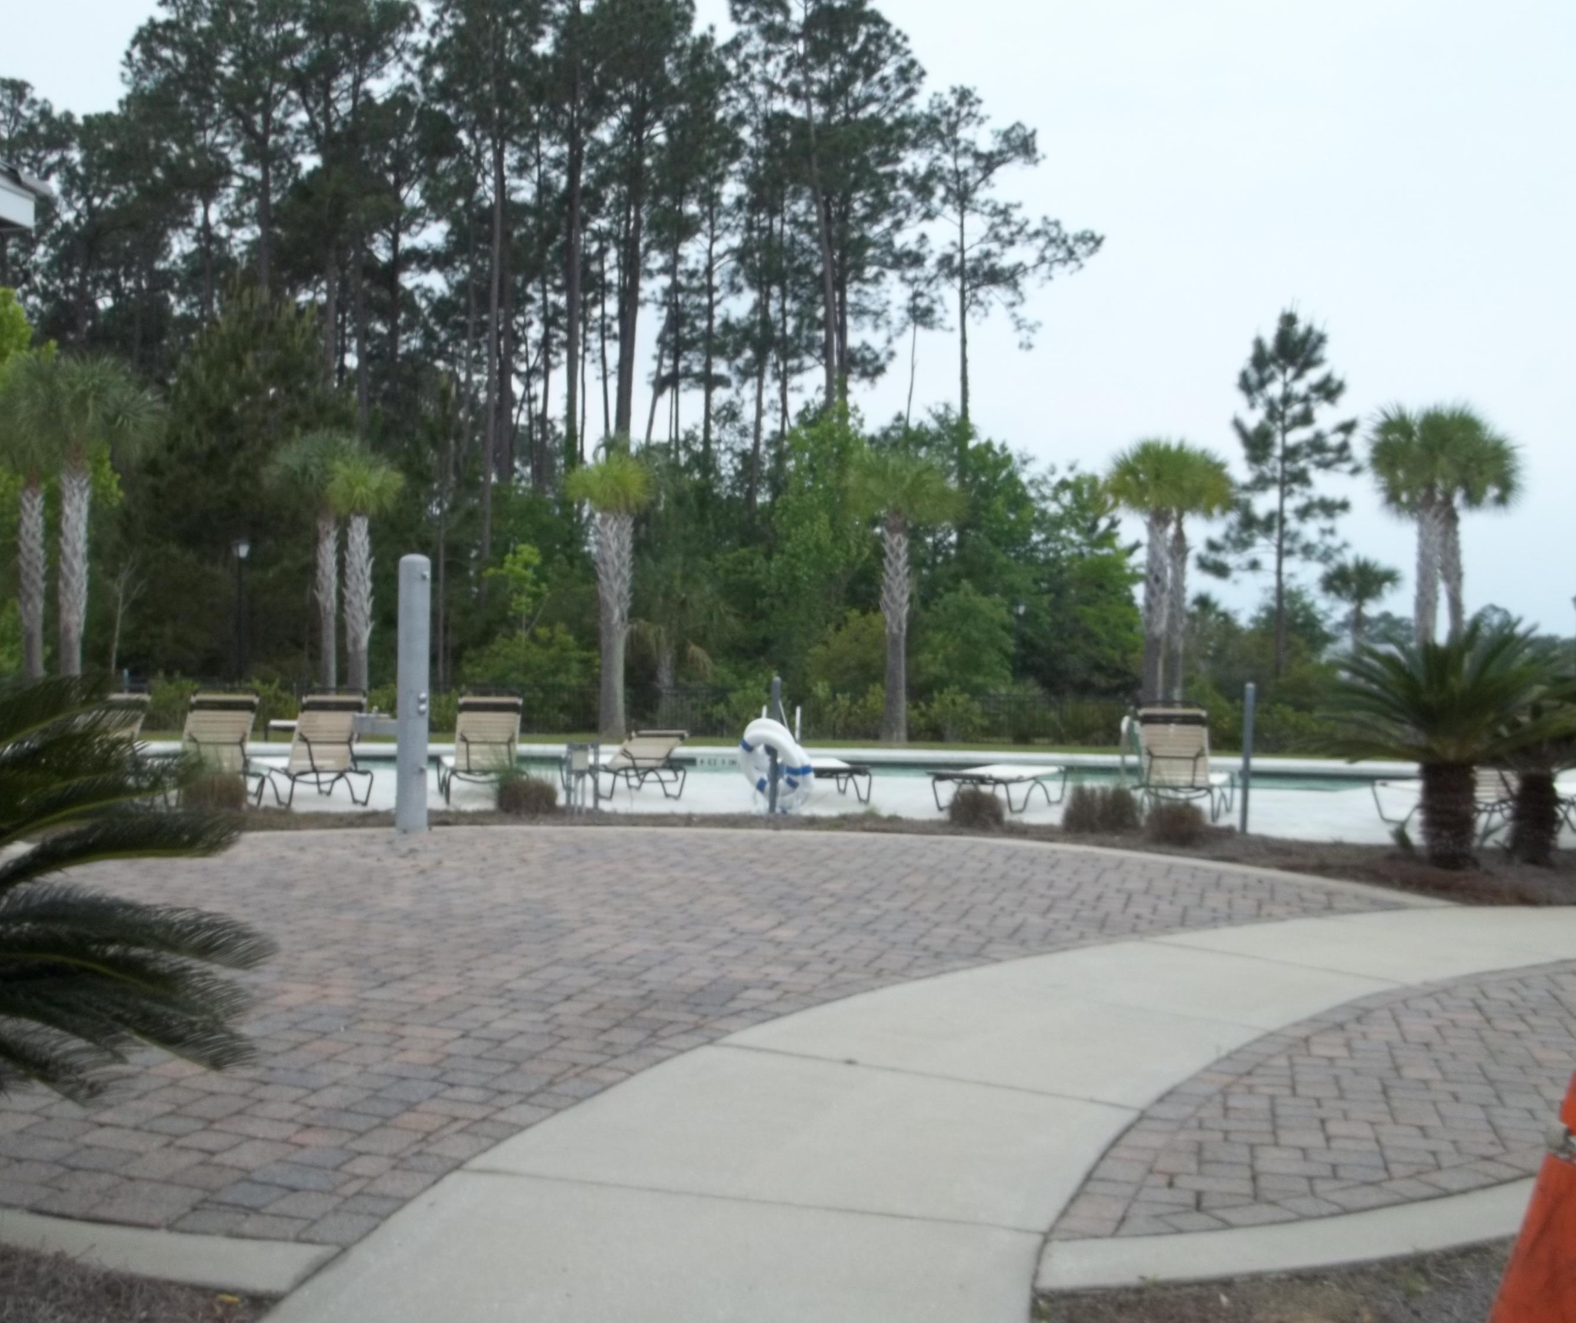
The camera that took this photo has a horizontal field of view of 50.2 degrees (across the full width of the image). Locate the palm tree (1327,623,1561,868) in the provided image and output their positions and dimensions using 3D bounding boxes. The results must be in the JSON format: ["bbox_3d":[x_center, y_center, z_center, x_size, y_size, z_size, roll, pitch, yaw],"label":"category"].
[{"bbox_3d":[4.450,0.565,11.450,1.600,1.680,1.600,1,0,0],"label":"palm tree"}]

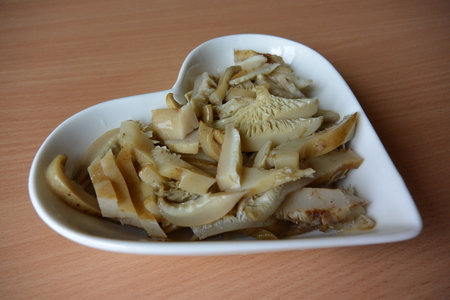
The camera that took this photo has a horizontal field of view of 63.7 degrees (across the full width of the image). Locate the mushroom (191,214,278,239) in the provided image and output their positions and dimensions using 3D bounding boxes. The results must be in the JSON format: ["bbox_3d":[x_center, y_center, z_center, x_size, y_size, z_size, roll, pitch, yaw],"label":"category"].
[{"bbox_3d":[0.005,0.040,0.192,0.044,0.009,0.010,-4,65,-5],"label":"mushroom"}]

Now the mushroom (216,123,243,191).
[{"bbox_3d":[0.003,0.003,0.213,0.009,0.011,0.038,12,54,-11],"label":"mushroom"}]

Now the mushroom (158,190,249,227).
[{"bbox_3d":[-0.011,0.030,0.189,0.045,0.014,0.014,-3,75,-1],"label":"mushroom"}]

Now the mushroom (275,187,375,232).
[{"bbox_3d":[0.054,0.032,0.198,0.051,0.010,0.020,-1,65,5],"label":"mushroom"}]

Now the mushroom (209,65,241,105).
[{"bbox_3d":[0.002,-0.048,0.262,0.008,0.008,0.044,16,45,14],"label":"mushroom"}]

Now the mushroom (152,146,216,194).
[{"bbox_3d":[-0.024,0.011,0.208,0.037,0.010,0.015,30,62,29],"label":"mushroom"}]

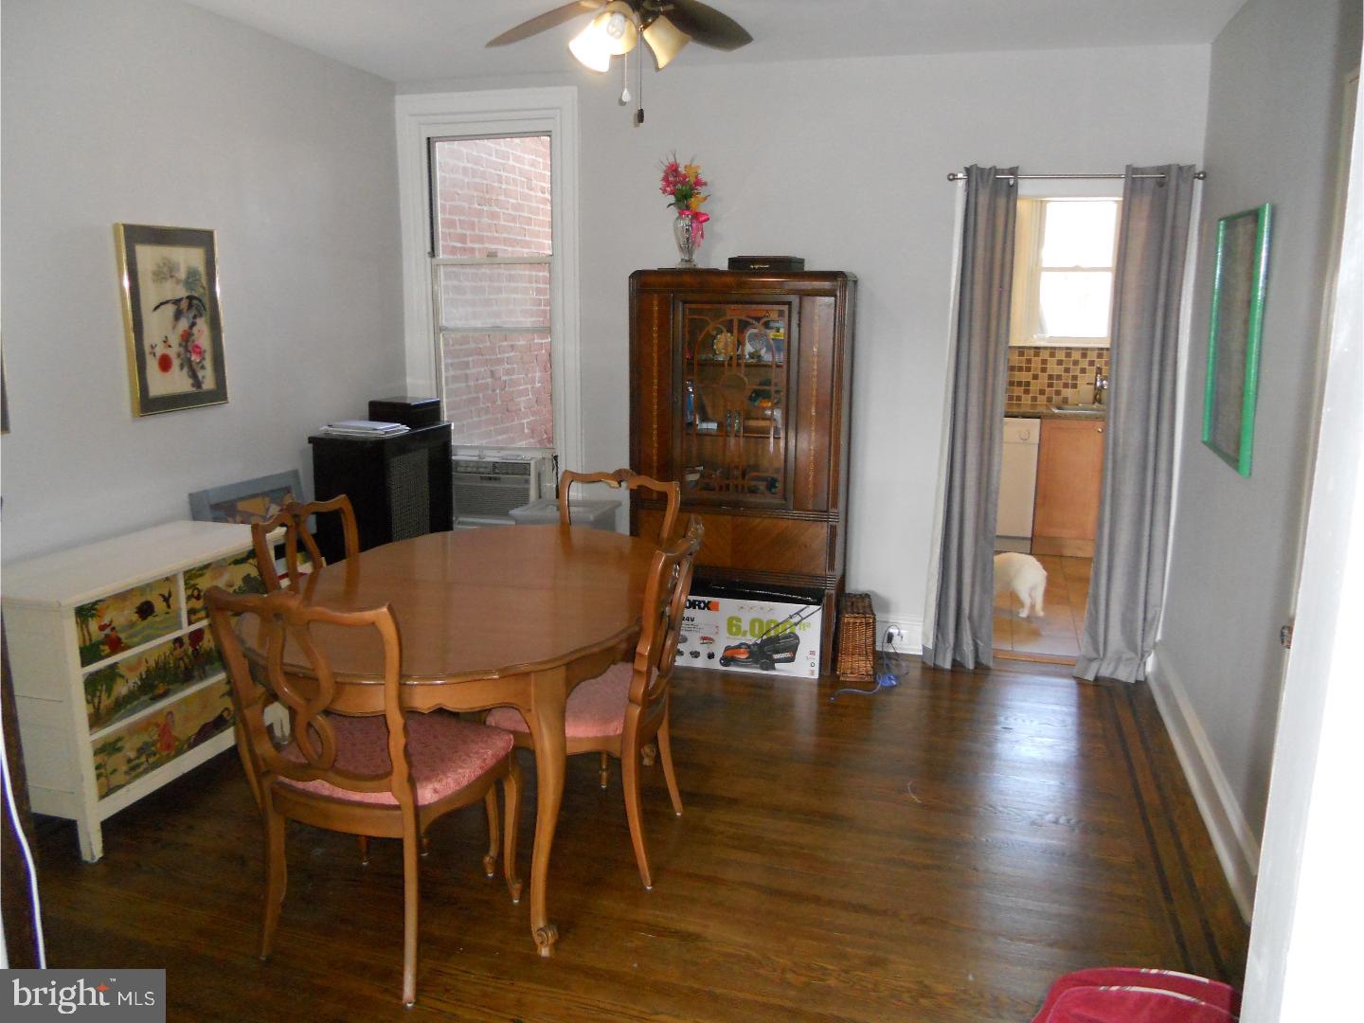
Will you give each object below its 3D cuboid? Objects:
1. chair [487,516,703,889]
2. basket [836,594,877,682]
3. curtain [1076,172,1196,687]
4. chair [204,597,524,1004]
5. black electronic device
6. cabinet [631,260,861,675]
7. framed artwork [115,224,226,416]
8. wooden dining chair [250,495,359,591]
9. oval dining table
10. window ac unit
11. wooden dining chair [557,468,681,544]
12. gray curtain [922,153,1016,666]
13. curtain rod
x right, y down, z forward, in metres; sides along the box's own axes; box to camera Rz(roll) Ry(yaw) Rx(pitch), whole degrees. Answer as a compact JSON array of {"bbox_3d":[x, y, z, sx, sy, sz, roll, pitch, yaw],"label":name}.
[{"bbox_3d":[-0.245,0.509,3.062,0.540,0.956,0.510,3,12,14],"label":"chair"},{"bbox_3d":[0.763,0.541,4.622,0.155,0.295,0.330,2,11,10],"label":"basket"},{"bbox_3d":[1.823,-0.304,4.259,0.295,2.070,0.120,3,12,15],"label":"curtain"},{"bbox_3d":[-0.741,0.597,2.596,0.509,0.968,0.536,5,12,20],"label":"chair"},{"bbox_3d":[-1.240,-0.448,4.786,0.260,0.105,0.250,6,13,24],"label":"black electronic device"},{"bbox_3d":[0.260,-0.175,4.625,0.930,1.675,0.365,3,12,15],"label":"cabinet"},{"bbox_3d":[-1.734,-0.655,3.637,0.033,0.625,0.440,3,12,15],"label":"framed artwork"},{"bbox_3d":[-0.904,0.468,3.244,0.540,0.956,0.510,4,12,18],"label":"wooden dining chair"},{"bbox_3d":[-0.587,0.578,3.193,1.100,0.764,1.620,2,12,10],"label":"oval dining table"},{"bbox_3d":[-0.874,-0.139,5.425,0.450,0.310,0.400,4,12,16],"label":"window ac unit"},{"bbox_3d":[-0.356,0.372,3.709,0.509,0.968,0.536,6,13,27],"label":"wooden dining chair"},{"bbox_3d":[1.227,-0.354,4.487,0.280,2.110,0.120,4,12,16],"label":"gray curtain"},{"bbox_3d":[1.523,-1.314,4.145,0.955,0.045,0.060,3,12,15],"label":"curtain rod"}]

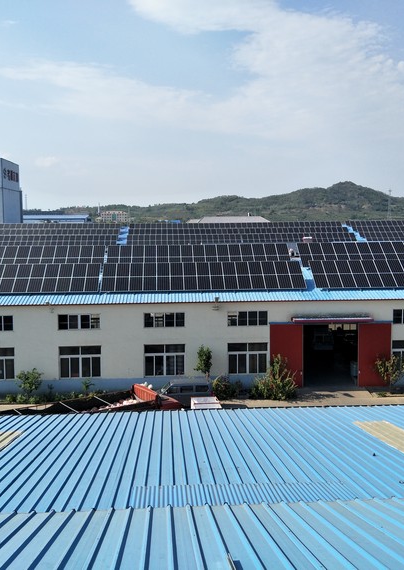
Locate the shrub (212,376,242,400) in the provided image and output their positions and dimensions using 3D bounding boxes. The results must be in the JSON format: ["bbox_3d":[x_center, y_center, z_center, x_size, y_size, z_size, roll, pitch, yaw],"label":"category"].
[{"bbox_3d":[1.780,7.113,36.734,2.018,1.434,1.715,-1,6,-3],"label":"shrub"}]

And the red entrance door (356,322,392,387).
[{"bbox_3d":[12.509,5.088,38.304,2.500,4.678,0.120,-1,5,-3],"label":"red entrance door"}]

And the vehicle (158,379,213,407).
[{"bbox_3d":[-1.121,7.161,33.990,3.700,1.800,1.550,-1,5,-3],"label":"vehicle"}]

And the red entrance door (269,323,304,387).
[{"bbox_3d":[6.064,5.096,37.667,2.389,4.713,0.120,-1,5,-3],"label":"red entrance door"}]

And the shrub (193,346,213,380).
[{"bbox_3d":[0.119,5.975,36.325,1.234,3.814,1.234,-1,6,-3],"label":"shrub"}]

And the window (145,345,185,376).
[{"bbox_3d":[-2.649,5.414,37.733,2.860,2.254,0.150,-1,6,-3],"label":"window"}]

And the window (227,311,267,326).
[{"bbox_3d":[3.344,2.457,37.726,2.876,1.046,0.150,-1,6,-3],"label":"window"}]

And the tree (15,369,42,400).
[{"bbox_3d":[-11.665,6.749,35.635,1.732,2.244,1.600,-1,5,-3],"label":"tree"}]

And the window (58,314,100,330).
[{"bbox_3d":[-8.621,2.615,37.184,2.920,1.100,0.150,-1,5,-3],"label":"window"}]

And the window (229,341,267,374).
[{"bbox_3d":[3.315,5.311,38.008,2.930,2.300,0.150,-1,5,-3],"label":"window"}]

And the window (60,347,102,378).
[{"bbox_3d":[-8.590,5.409,37.119,2.822,2.235,0.180,-1,5,-3],"label":"window"}]

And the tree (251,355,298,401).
[{"bbox_3d":[4.956,6.237,35.988,3.305,3.028,2.600,-1,5,-3],"label":"tree"}]

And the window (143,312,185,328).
[{"bbox_3d":[-2.629,2.493,37.464,2.920,1.100,0.150,-1,5,-3],"label":"window"}]

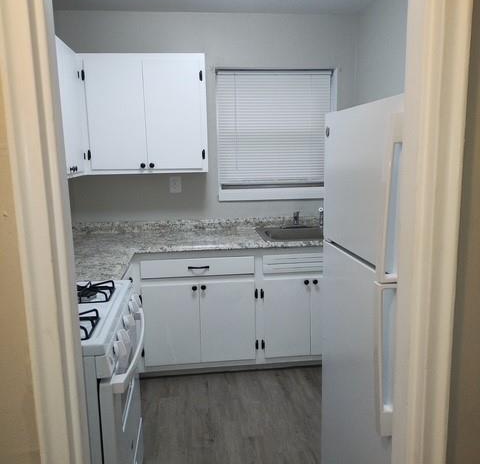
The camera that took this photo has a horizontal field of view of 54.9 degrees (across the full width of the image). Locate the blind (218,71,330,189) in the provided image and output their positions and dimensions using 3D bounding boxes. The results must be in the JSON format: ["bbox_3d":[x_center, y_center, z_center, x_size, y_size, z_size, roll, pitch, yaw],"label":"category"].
[{"bbox_3d":[0.273,-0.791,3.546,0.874,0.854,0.050,-2,10,-6],"label":"blind"}]

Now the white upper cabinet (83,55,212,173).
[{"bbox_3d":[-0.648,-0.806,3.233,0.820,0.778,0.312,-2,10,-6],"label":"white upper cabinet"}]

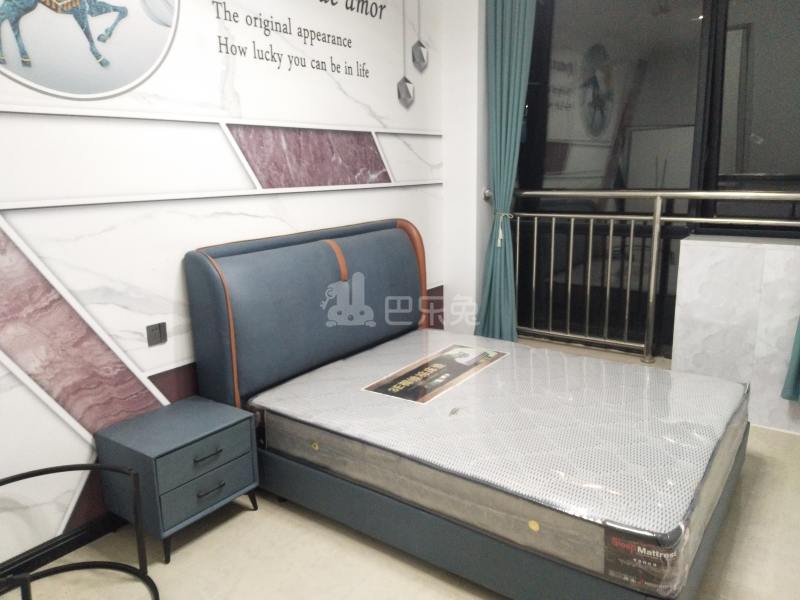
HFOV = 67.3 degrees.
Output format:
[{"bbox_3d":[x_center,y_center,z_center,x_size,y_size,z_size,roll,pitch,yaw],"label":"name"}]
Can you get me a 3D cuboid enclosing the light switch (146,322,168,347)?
[{"bbox_3d":[-1.021,0.148,2.541,0.012,0.089,0.088,8,15,36],"label":"light switch"}]

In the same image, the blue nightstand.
[{"bbox_3d":[-0.895,0.717,2.488,0.401,0.435,0.468,8,15,36],"label":"blue nightstand"}]

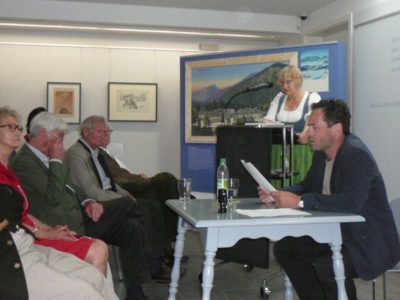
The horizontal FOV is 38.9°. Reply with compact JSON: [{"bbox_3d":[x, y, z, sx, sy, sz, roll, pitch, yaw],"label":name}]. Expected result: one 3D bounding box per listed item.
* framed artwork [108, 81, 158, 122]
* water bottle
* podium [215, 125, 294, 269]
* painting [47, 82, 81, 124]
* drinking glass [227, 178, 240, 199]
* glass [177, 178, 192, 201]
[{"bbox_3d":[-0.823,-0.587,7.000,0.615,0.487,0.030,-1,2,-16],"label":"framed artwork"},{"bbox_3d":[0.112,0.174,2.776,0.060,0.262,0.060,0,2,12],"label":"water bottle"},{"bbox_3d":[0.425,0.392,4.474,0.540,1.150,0.430,2,2,42],"label":"podium"},{"bbox_3d":[-1.619,-0.558,6.770,0.390,0.495,0.030,-1,2,-16],"label":"painting"},{"bbox_3d":[0.186,0.222,3.198,0.077,0.116,0.077,0,2,12],"label":"drinking glass"},{"bbox_3d":[-0.085,0.224,3.178,0.077,0.117,0.077,0,2,12],"label":"glass"}]

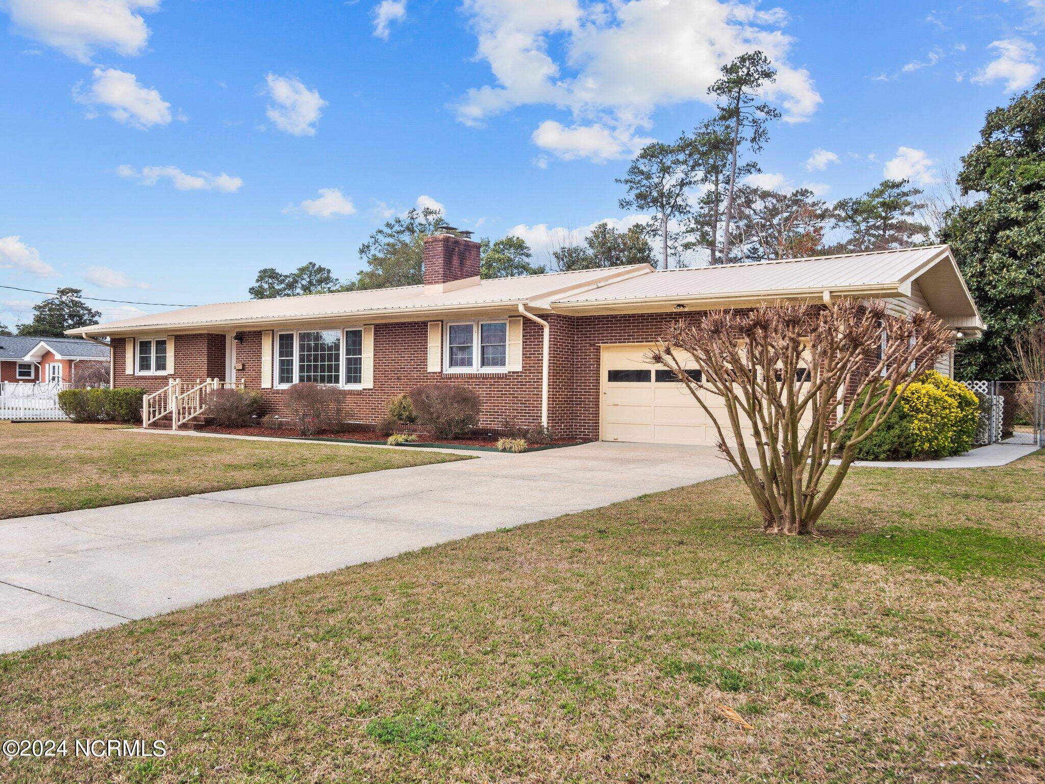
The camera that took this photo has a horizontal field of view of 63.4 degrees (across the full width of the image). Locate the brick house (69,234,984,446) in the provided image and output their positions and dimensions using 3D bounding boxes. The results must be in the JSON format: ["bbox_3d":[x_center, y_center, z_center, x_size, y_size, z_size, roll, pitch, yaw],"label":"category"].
[{"bbox_3d":[-1.883,-1.397,24.465,25.600,4.850,10.100,1,0,36],"label":"brick house"}]

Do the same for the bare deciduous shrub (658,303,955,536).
[{"bbox_3d":[2.725,0.238,8.200,2.800,2.250,2.500,1,0,0],"label":"bare deciduous shrub"}]

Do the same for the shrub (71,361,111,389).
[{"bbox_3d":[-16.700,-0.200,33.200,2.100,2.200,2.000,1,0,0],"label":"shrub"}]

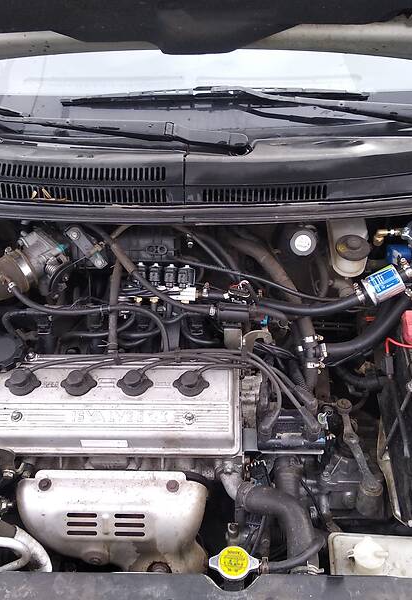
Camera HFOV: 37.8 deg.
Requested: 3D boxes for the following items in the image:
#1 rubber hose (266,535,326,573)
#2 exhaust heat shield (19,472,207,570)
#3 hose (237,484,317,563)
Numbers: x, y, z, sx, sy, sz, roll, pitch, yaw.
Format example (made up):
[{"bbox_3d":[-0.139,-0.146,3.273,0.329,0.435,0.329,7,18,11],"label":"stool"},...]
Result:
[{"bbox_3d":[0.123,0.346,0.820,0.080,0.030,0.045,0,44,0],"label":"rubber hose"},{"bbox_3d":[-0.147,0.367,0.980,0.300,0.190,0.115,-1,49,1],"label":"exhaust heat shield"},{"bbox_3d":[0.104,0.325,0.875,0.118,0.060,0.108,0,44,0],"label":"hose"}]

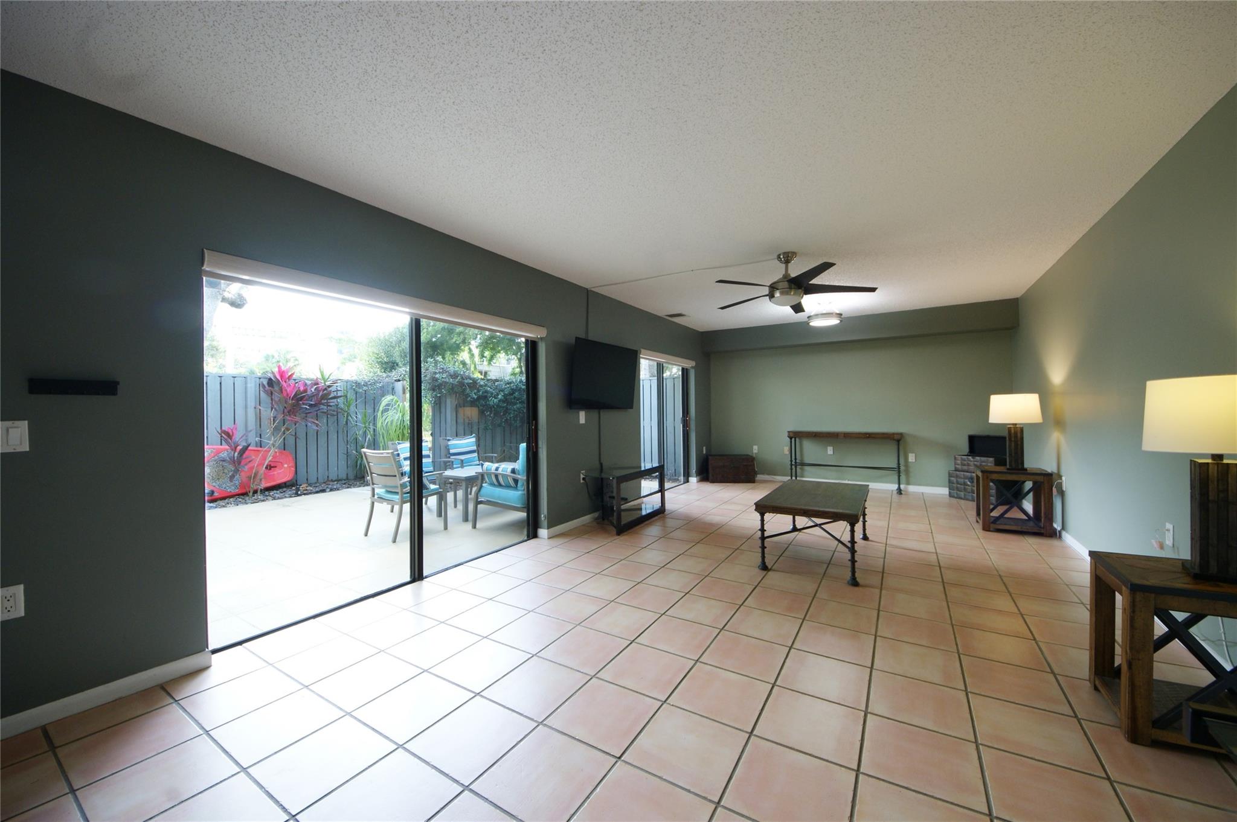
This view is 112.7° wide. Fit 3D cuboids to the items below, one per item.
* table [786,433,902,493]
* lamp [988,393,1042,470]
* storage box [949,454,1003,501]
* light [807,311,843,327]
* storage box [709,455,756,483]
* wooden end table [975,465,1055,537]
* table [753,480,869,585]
[{"bbox_3d":[3.344,0.735,6.150,1.460,0.820,0.370,0,0,31],"label":"table"},{"bbox_3d":[3.880,0.203,4.030,0.380,0.735,0.370,0,0,34],"label":"lamp"},{"bbox_3d":[4.675,0.861,5.285,0.480,0.550,0.500,0,0,-26],"label":"storage box"},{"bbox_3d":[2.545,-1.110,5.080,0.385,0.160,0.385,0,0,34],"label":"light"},{"bbox_3d":[1.831,0.946,6.760,0.710,0.415,0.420,0,0,6],"label":"storage box"},{"bbox_3d":[3.800,0.858,3.985,0.490,0.576,0.360,0,0,34],"label":"wooden end table"},{"bbox_3d":[1.639,0.922,3.387,0.670,0.479,1.240,0,0,34],"label":"table"}]

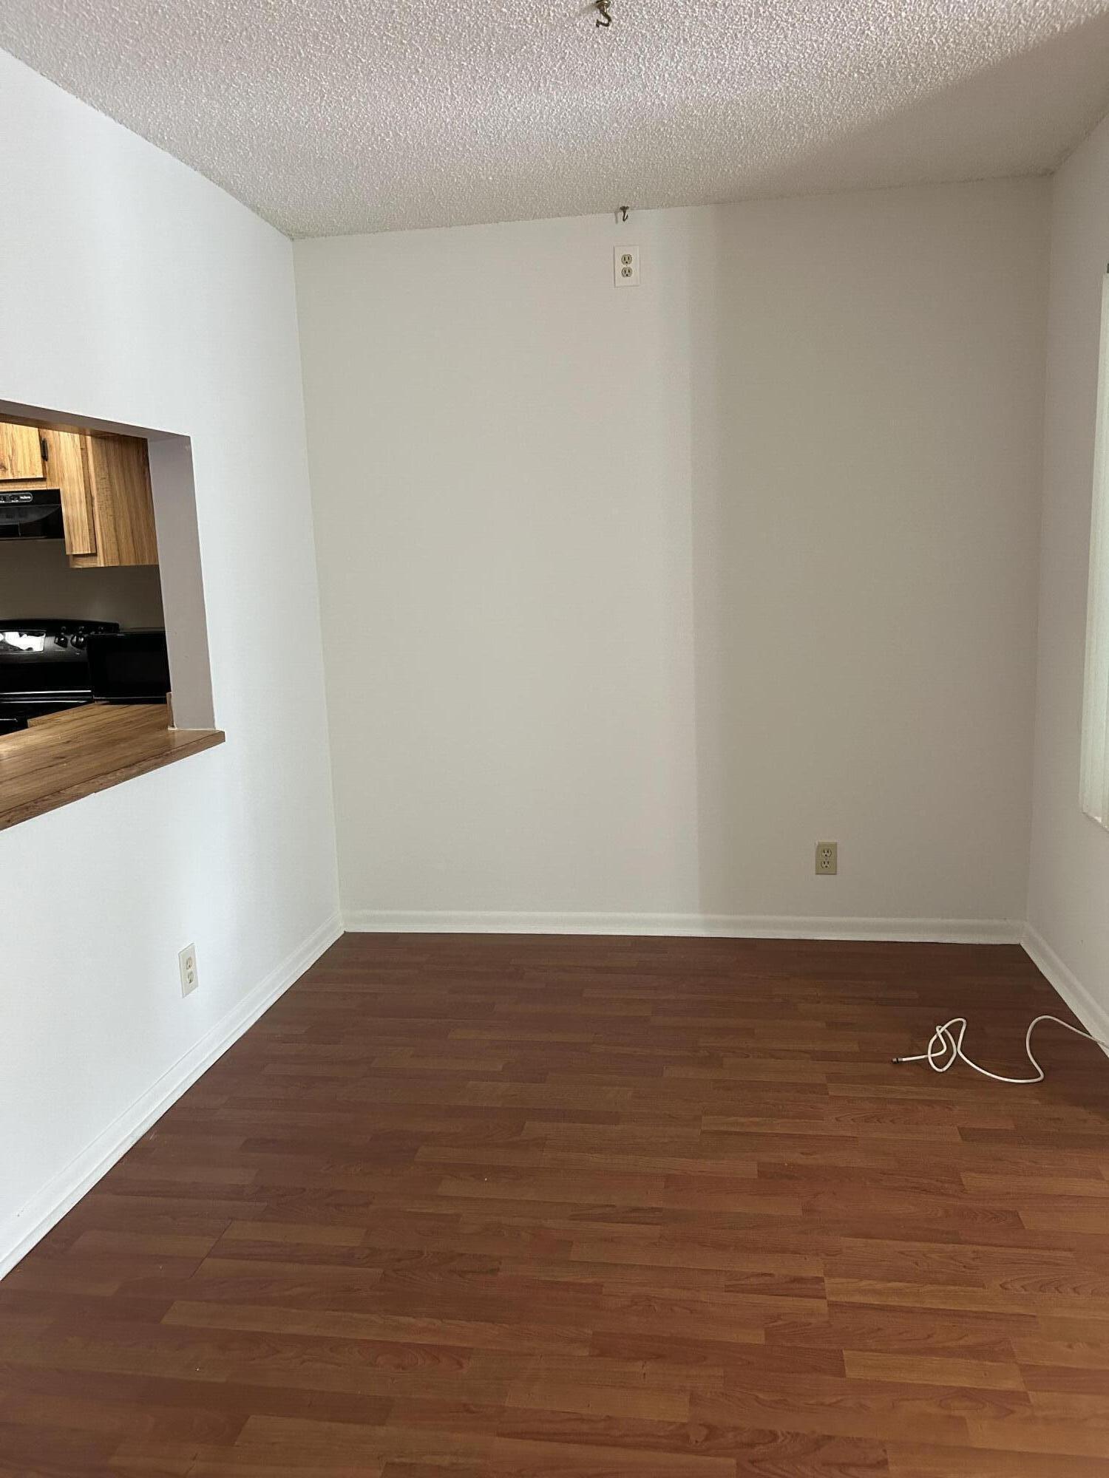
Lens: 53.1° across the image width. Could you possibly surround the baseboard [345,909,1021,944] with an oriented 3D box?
[{"bbox_3d":[0.403,0.665,3.946,2.415,0.083,0.017,-1,10,9],"label":"baseboard"}]

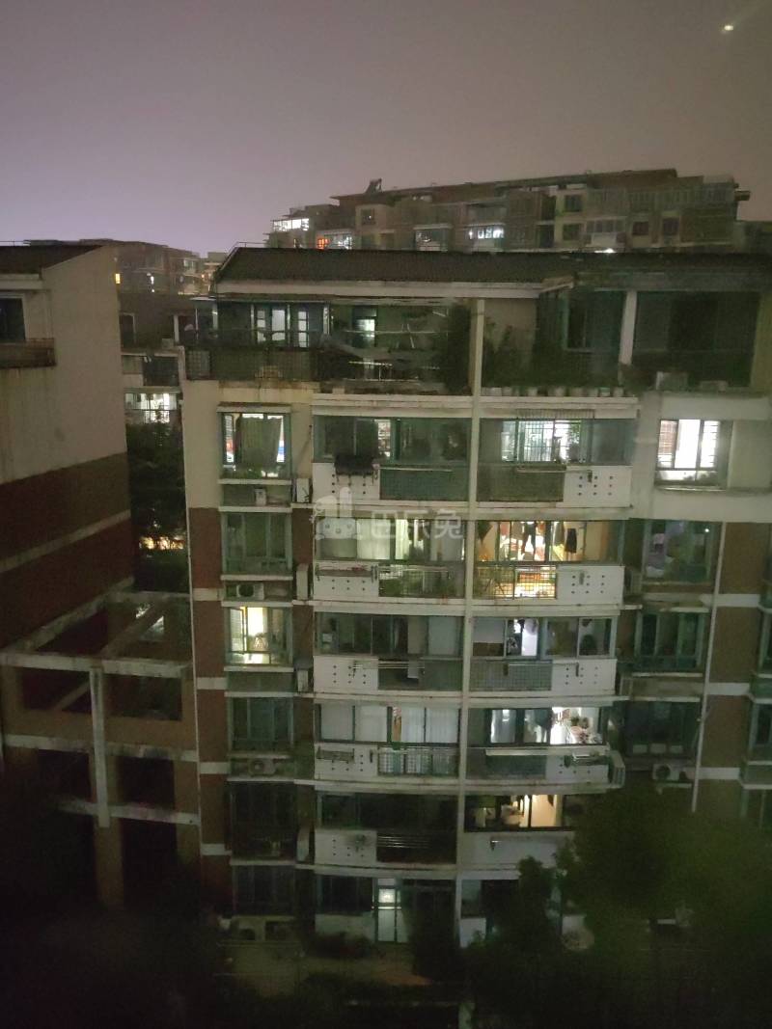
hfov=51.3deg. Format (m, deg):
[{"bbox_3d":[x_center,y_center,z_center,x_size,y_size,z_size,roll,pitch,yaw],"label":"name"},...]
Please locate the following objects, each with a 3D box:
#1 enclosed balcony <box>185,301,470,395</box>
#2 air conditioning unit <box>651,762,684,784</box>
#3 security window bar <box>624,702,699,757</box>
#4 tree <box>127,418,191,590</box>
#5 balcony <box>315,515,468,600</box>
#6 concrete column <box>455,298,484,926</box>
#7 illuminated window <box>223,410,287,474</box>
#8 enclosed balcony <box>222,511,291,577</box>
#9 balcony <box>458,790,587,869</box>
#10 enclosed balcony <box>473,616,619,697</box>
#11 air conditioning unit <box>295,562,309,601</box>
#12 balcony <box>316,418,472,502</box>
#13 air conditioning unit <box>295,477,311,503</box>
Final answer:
[{"bbox_3d":[-1.639,-4.825,22.987,7.507,2.350,2.400,1,12,-1],"label":"enclosed balcony"},{"bbox_3d":[8.623,7.881,24.689,0.824,0.619,0.320,1,13,0],"label":"air conditioning unit"},{"bbox_3d":[8.305,6.410,24.534,2.115,1.802,0.600,1,12,-1],"label":"security window bar"},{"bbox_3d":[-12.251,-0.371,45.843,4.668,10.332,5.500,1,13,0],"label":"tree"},{"bbox_3d":[0.139,1.134,23.948,4.378,2.503,1.500,1,11,2],"label":"balcony"},{"bbox_3d":[2.421,3.921,23.761,0.210,19.901,0.240,1,11,0],"label":"concrete column"},{"bbox_3d":[-3.681,-2.040,22.706,1.850,1.762,0.450,1,12,-1],"label":"illuminated window"},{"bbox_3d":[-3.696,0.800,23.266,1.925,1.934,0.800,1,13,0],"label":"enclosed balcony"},{"bbox_3d":[4.333,9.393,24.830,4.154,2.650,1.300,1,13,0],"label":"balcony"},{"bbox_3d":[4.612,4.057,24.199,4.121,2.479,1.200,1,12,-1],"label":"enclosed balcony"},{"bbox_3d":[-2.405,1.973,23.524,0.334,0.874,0.780,1,13,0],"label":"air conditioning unit"},{"bbox_3d":[0.184,-1.686,23.378,4.420,2.464,1.500,1,11,2],"label":"balcony"},{"bbox_3d":[-2.373,-0.703,23.211,0.352,0.637,0.820,1,12,-1],"label":"air conditioning unit"}]

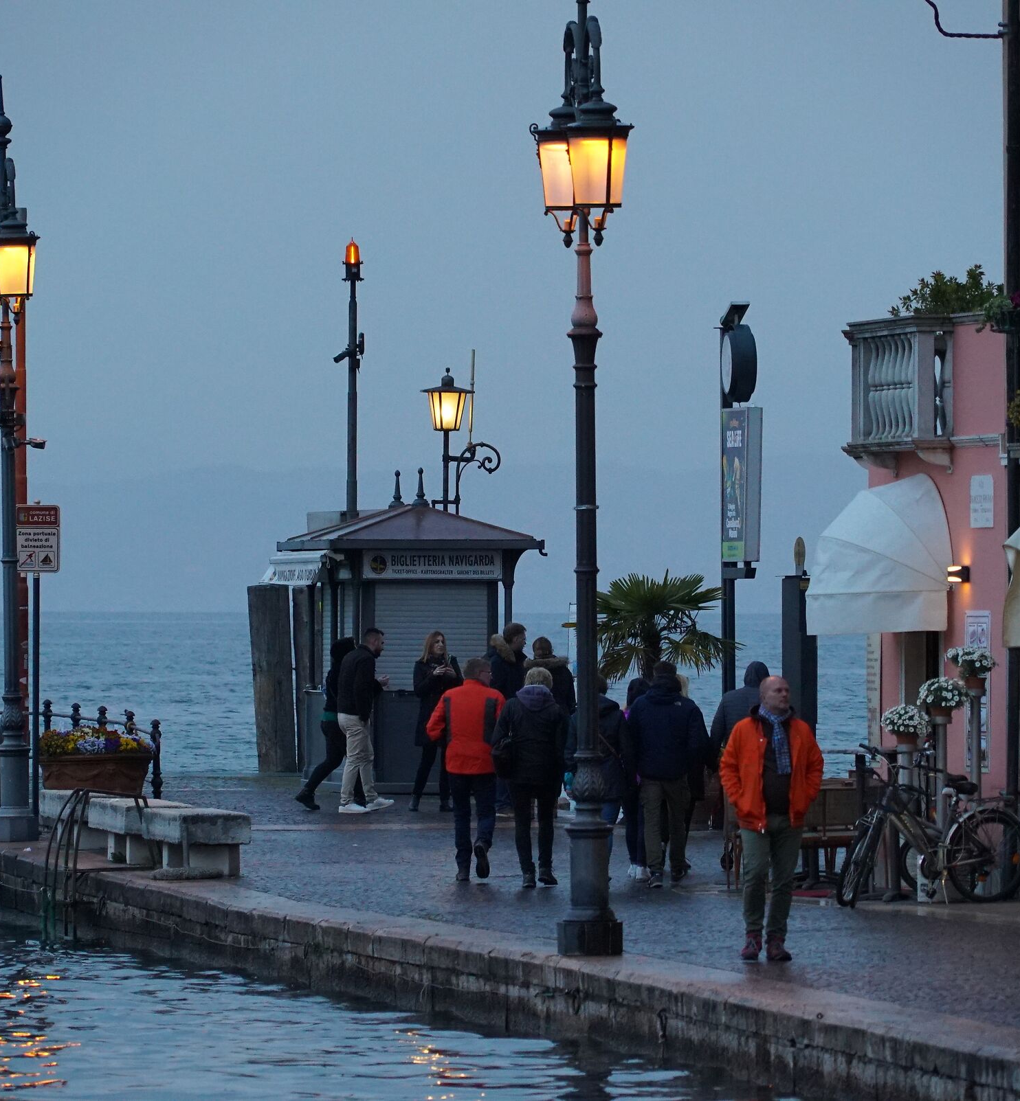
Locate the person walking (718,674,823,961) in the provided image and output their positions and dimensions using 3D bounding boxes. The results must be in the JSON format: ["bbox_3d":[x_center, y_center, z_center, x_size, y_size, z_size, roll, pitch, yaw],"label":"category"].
[{"bbox_3d":[1.611,1.651,67.600,0.630,1.760,0.380,0,0,-9],"label":"person walking"}]

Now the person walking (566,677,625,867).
[{"bbox_3d":[0.692,1.772,86.200,0.520,1.640,0.420,0,0,-3],"label":"person walking"}]

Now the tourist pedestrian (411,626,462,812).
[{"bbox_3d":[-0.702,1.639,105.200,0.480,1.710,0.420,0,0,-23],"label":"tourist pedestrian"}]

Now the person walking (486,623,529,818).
[{"bbox_3d":[-0.018,1.614,104.800,0.400,1.830,0.520,0,0,-41],"label":"person walking"}]

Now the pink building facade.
[{"bbox_3d":[2.970,0.420,83.000,1.250,4.350,3.800,0,0,-15],"label":"pink building facade"}]

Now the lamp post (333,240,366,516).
[{"bbox_3d":[-1.722,-0.436,120.000,0.340,5.900,0.320,0,0,0],"label":"lamp post"}]

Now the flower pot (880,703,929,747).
[{"bbox_3d":[2.985,1.317,83.000,0.380,0.310,0.380,0,0,0],"label":"flower pot"}]

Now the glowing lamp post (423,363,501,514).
[{"bbox_3d":[-0.514,0.298,115.500,0.840,4.440,0.560,0,0,0],"label":"glowing lamp post"}]

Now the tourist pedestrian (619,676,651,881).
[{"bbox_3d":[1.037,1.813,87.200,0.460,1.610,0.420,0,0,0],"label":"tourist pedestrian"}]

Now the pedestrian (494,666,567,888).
[{"bbox_3d":[0.158,1.736,84.200,0.560,1.690,0.420,0,0,5],"label":"pedestrian"}]

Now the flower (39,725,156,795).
[{"bbox_3d":[-3.685,1.871,98.000,1.030,0.620,0.500,0,0,14],"label":"flower"}]

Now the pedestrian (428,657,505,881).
[{"bbox_3d":[-0.341,1.704,85.600,0.600,1.740,0.450,0,0,9],"label":"pedestrian"}]

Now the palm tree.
[{"bbox_3d":[1.411,1.273,102.500,1.500,2.200,1.450,0,0,0],"label":"palm tree"}]

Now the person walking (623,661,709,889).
[{"bbox_3d":[1.224,1.743,85.300,0.620,1.760,0.450,0,0,-3],"label":"person walking"}]

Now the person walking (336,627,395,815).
[{"bbox_3d":[-1.402,1.659,106.900,0.560,1.790,0.520,0,0,-18],"label":"person walking"}]

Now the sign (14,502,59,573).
[{"bbox_3d":[-4.185,-0.103,97.500,0.405,0.605,0.050,0,0,5],"label":"sign"}]

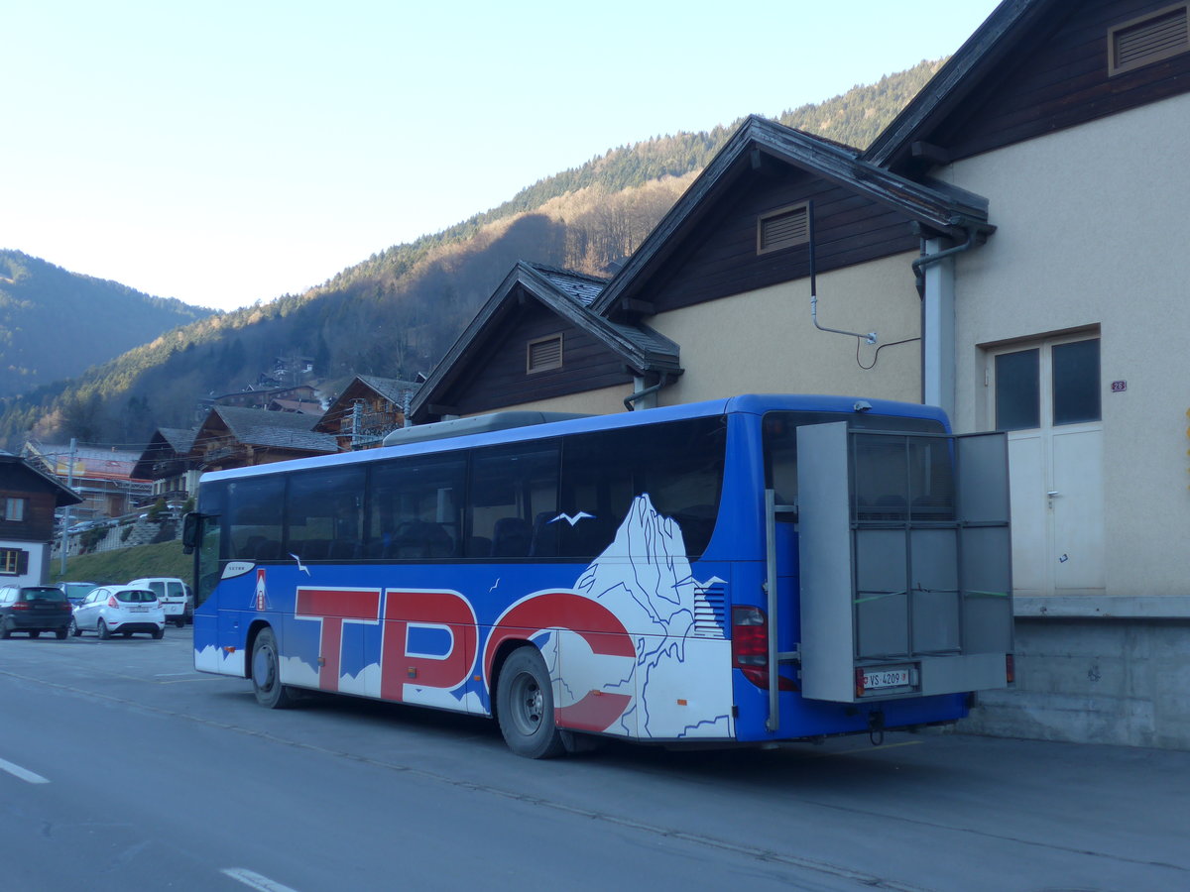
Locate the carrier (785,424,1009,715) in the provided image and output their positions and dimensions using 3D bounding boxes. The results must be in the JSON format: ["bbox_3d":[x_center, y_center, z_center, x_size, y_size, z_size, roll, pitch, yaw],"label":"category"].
[{"bbox_3d":[2.475,0.905,11.950,1.850,2.070,0.540,2,-5,-36],"label":"carrier"}]

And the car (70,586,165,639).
[{"bbox_3d":[-13.740,4.770,43.500,1.730,1.480,3.950,4,-7,-35],"label":"car"}]

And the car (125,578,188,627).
[{"bbox_3d":[-16.400,5.770,55.700,1.720,1.800,4.150,4,-6,-32],"label":"car"}]

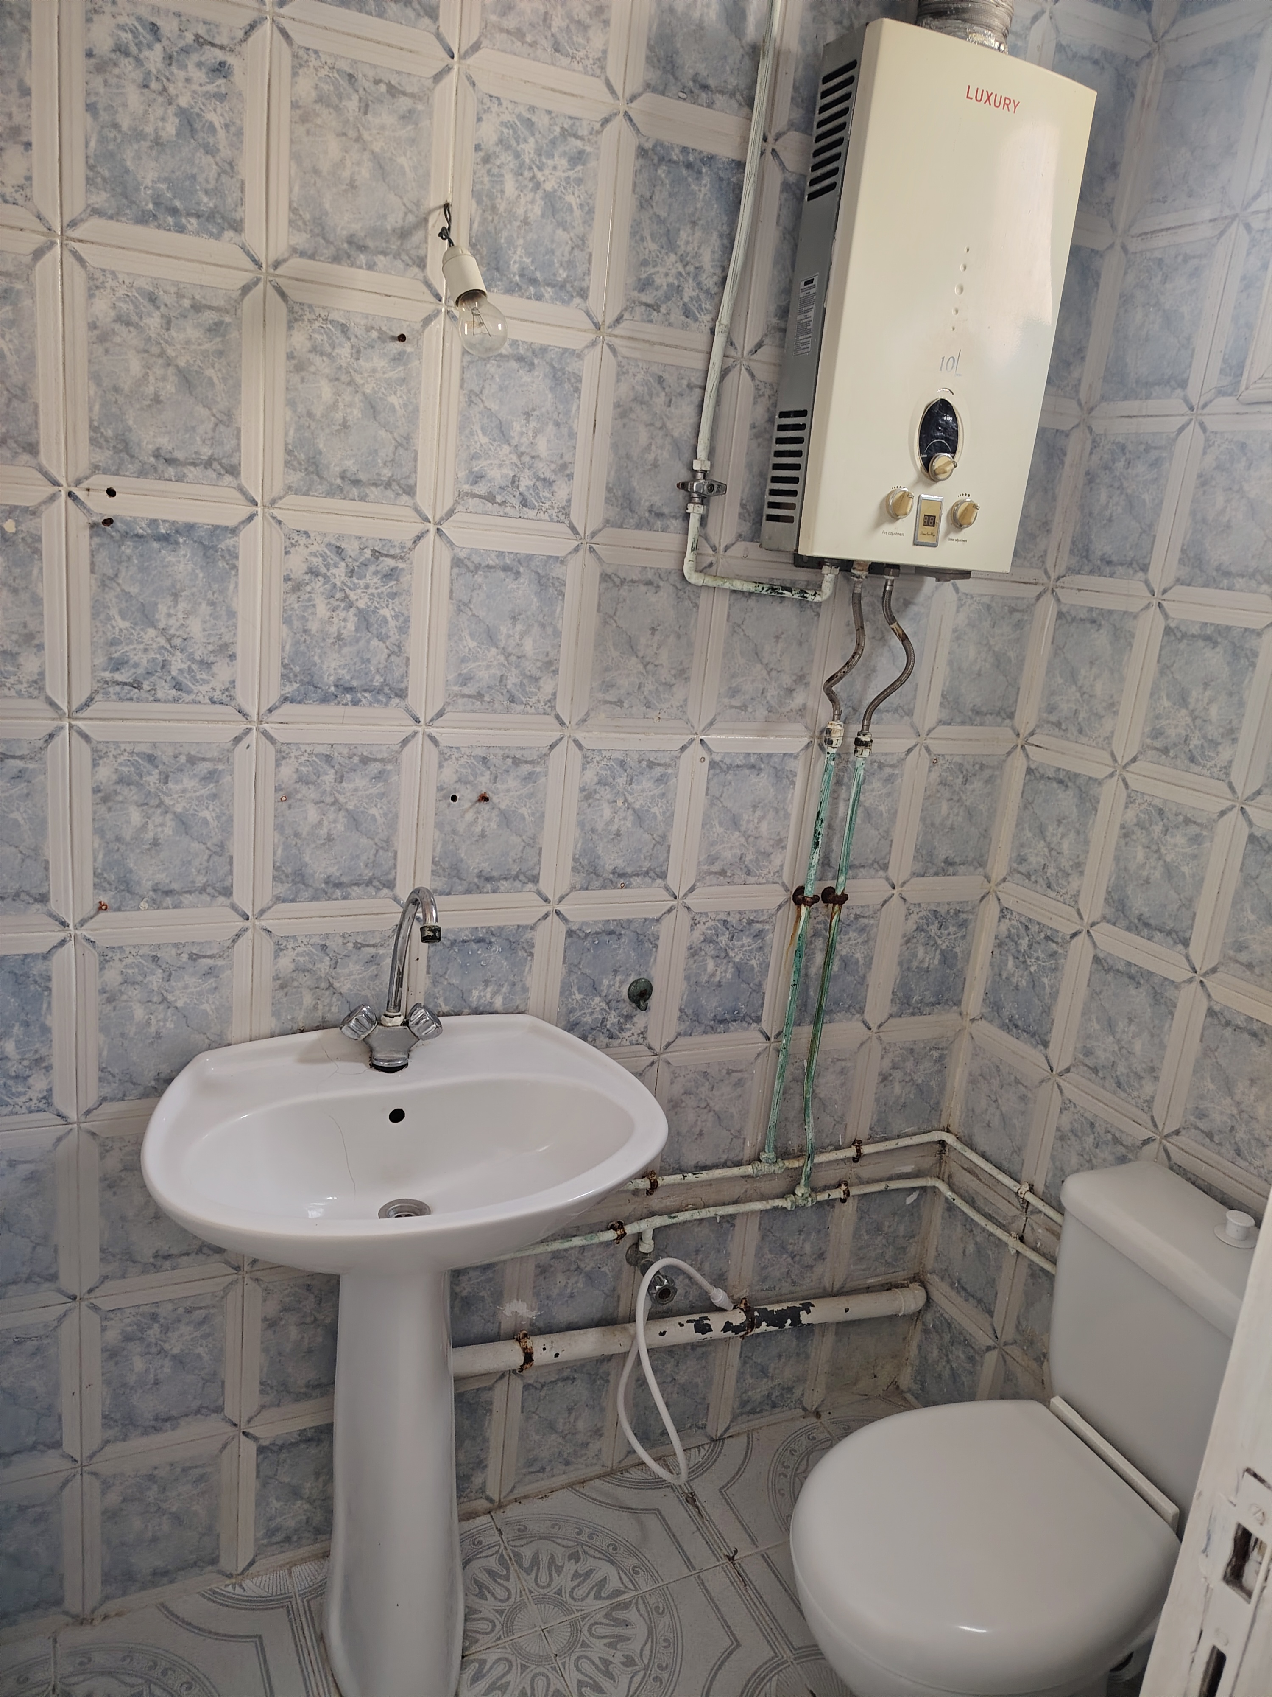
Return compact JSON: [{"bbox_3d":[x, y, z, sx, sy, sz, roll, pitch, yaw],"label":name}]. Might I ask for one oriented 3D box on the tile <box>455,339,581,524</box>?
[{"bbox_3d":[-0.142,-0.509,1.436,0.157,0.204,0.012,-1,16,-26],"label":"tile"}]

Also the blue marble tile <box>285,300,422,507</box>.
[{"bbox_3d":[-0.329,-0.513,1.365,0.158,0.207,0.012,-1,17,-26],"label":"blue marble tile"}]

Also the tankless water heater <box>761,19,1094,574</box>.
[{"bbox_3d":[0.380,-0.683,1.550,0.333,0.602,0.138,-1,16,-26],"label":"tankless water heater"}]

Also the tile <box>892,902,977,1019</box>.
[{"bbox_3d":[0.499,0.186,1.974,0.144,0.200,0.010,-1,16,-26],"label":"tile"}]

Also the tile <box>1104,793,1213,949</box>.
[{"bbox_3d":[0.751,0.028,1.696,0.010,0.203,0.144,-1,16,-26],"label":"tile"}]

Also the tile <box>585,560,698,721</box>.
[{"bbox_3d":[0.006,-0.277,1.590,0.150,0.205,0.015,-1,16,-26],"label":"tile"}]

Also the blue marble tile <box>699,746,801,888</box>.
[{"bbox_3d":[0.166,-0.043,1.738,0.157,0.204,0.012,-1,16,-26],"label":"blue marble tile"}]

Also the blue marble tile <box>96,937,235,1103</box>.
[{"bbox_3d":[-0.578,0.213,1.447,0.157,0.204,0.012,-1,16,-26],"label":"blue marble tile"}]

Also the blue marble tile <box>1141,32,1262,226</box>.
[{"bbox_3d":[0.772,-0.979,1.613,0.015,0.205,0.150,-2,16,-27],"label":"blue marble tile"}]

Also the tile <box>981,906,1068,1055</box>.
[{"bbox_3d":[0.648,0.216,1.954,0.012,0.205,0.160,-1,16,-25],"label":"tile"}]

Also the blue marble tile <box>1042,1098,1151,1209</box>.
[{"bbox_3d":[0.711,0.513,1.831,0.012,0.205,0.160,-1,16,-25],"label":"blue marble tile"}]

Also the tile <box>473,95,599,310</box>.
[{"bbox_3d":[-0.119,-0.751,1.374,0.147,0.202,0.010,-1,16,-26],"label":"tile"}]

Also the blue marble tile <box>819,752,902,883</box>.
[{"bbox_3d":[0.348,-0.047,1.830,0.150,0.205,0.015,-1,16,-26],"label":"blue marble tile"}]

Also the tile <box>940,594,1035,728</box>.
[{"bbox_3d":[0.555,-0.291,1.855,0.157,0.204,0.012,-1,16,-26],"label":"tile"}]

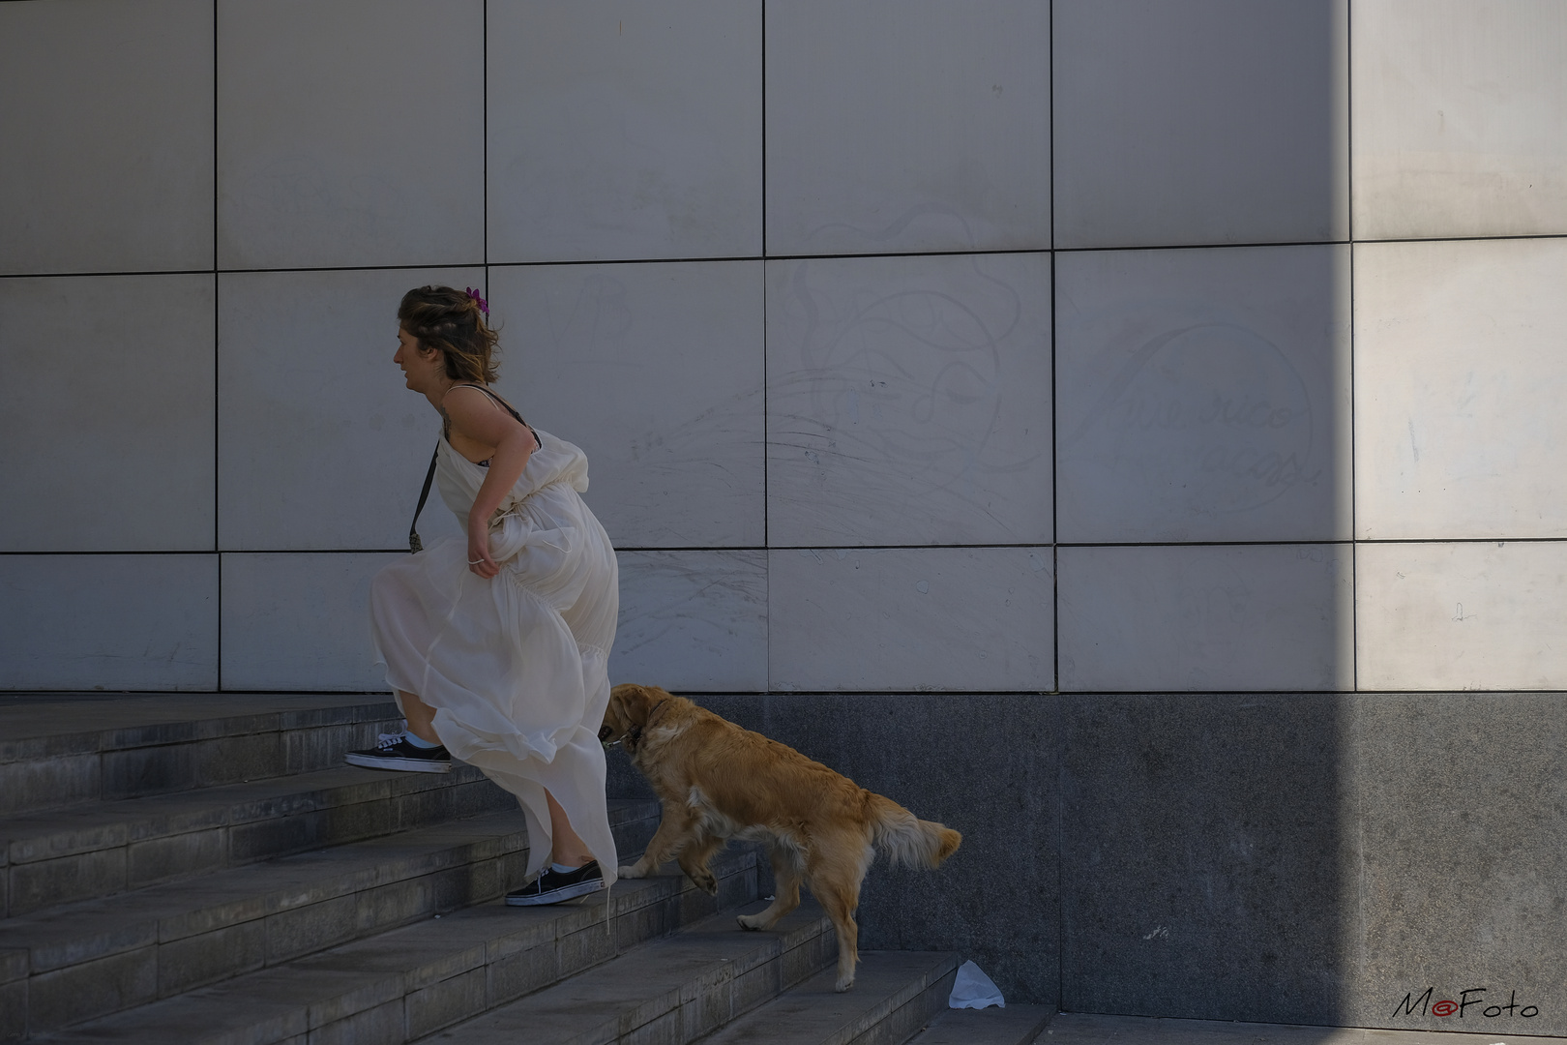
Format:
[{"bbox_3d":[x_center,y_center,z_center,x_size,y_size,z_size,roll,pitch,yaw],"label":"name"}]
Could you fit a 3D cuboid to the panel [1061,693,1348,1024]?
[{"bbox_3d":[1.260,0.992,9.723,0.874,0.960,0.040,-1,-1,11],"label":"panel"}]

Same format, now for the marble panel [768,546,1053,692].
[{"bbox_3d":[0.387,0.294,9.908,0.874,0.433,0.040,-1,-1,11],"label":"marble panel"}]

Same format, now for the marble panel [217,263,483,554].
[{"bbox_3d":[-1.355,-0.353,10.259,0.874,0.877,0.040,-1,-1,11],"label":"marble panel"}]

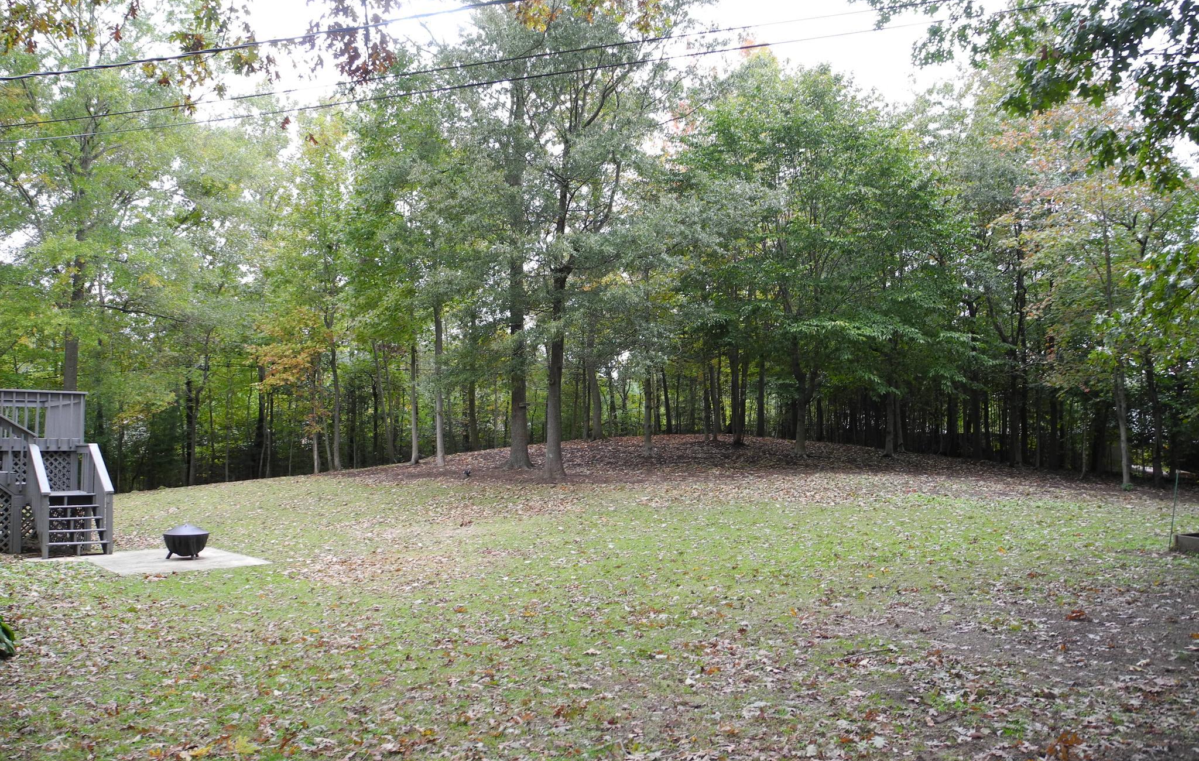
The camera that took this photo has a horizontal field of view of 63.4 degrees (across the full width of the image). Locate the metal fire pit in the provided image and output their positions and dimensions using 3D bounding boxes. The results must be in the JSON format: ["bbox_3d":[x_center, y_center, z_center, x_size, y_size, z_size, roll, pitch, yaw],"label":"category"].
[{"bbox_3d":[-6.641,2.581,15.600,0.700,0.570,0.700,1,-4,-23],"label":"metal fire pit"}]

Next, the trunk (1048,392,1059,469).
[{"bbox_3d":[15.458,1.737,33.000,0.400,2.550,0.360,0,-2,0],"label":"trunk"}]

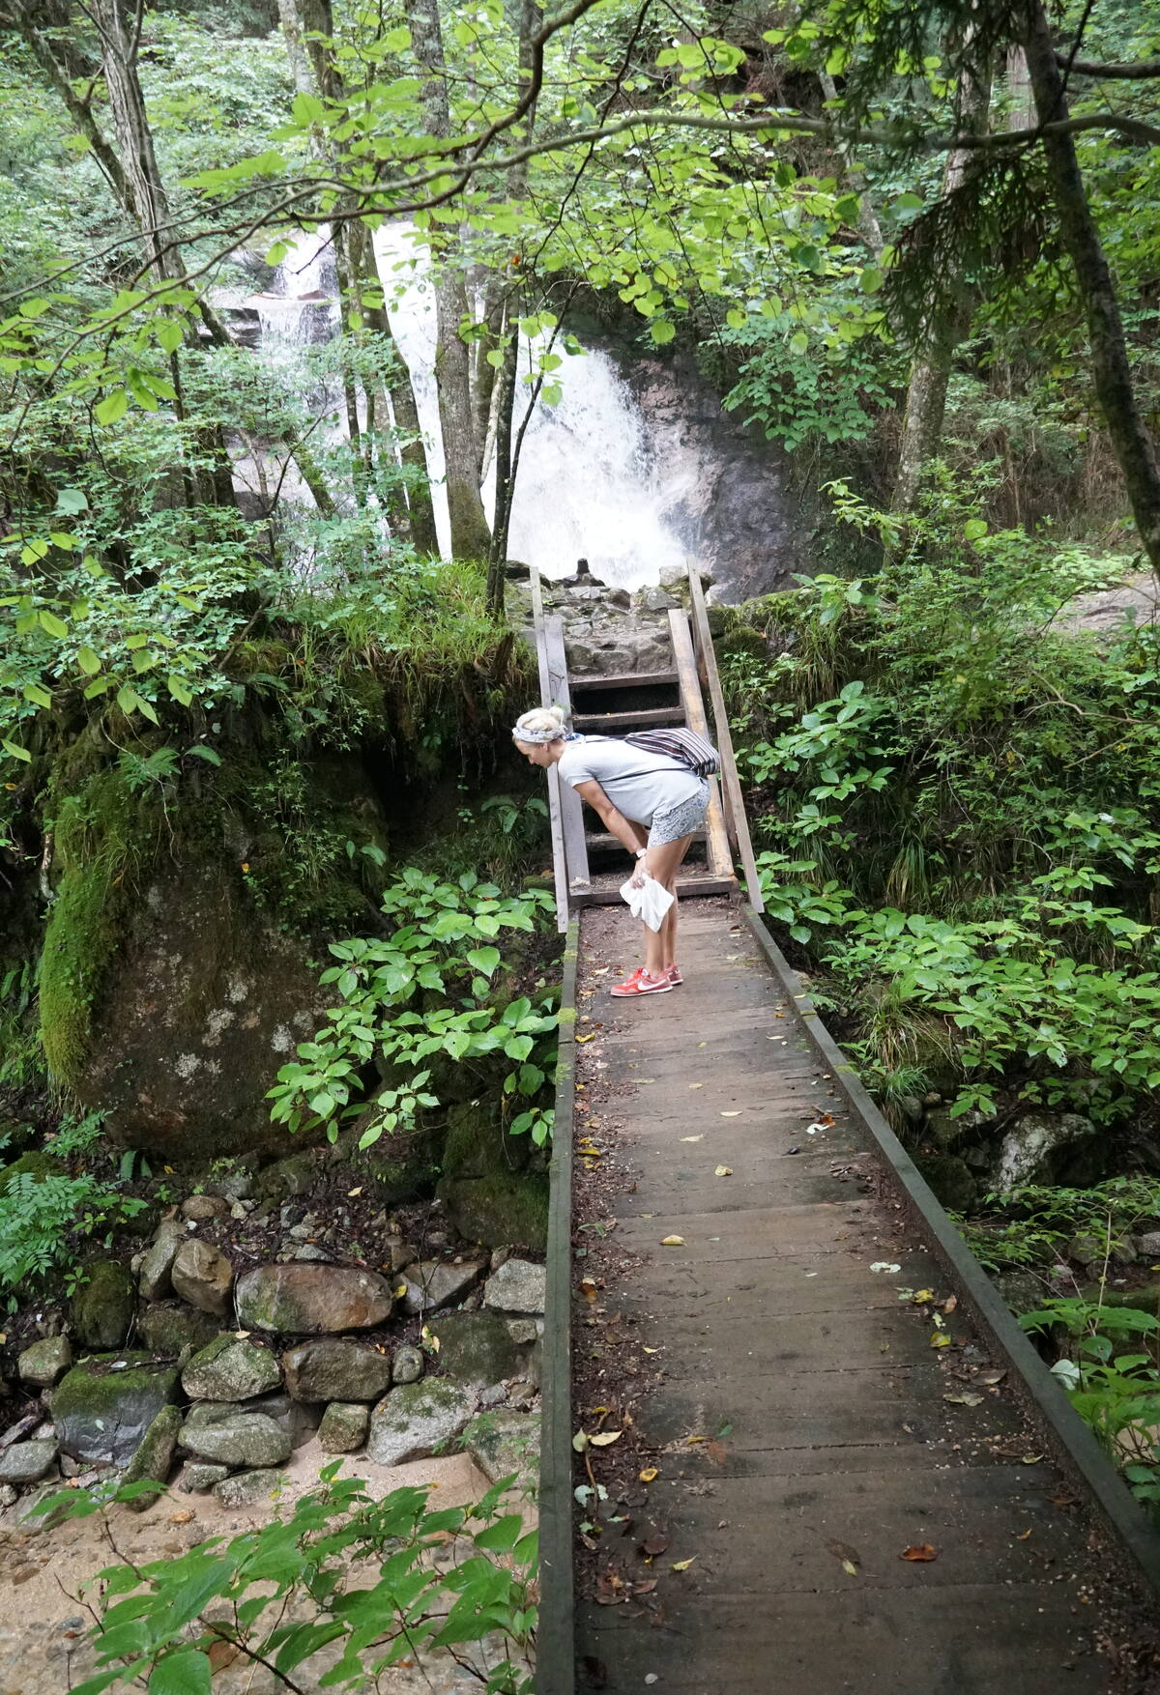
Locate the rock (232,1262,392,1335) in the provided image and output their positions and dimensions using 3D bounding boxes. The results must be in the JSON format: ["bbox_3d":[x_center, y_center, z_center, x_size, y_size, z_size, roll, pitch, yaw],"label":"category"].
[{"bbox_3d":[-1.122,1.907,6.750,0.650,0.280,0.380,0,7,0],"label":"rock"}]

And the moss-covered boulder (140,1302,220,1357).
[{"bbox_3d":[-1.689,2.040,6.750,0.350,0.240,0.320,0,7,0],"label":"moss-covered boulder"}]

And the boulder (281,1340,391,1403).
[{"bbox_3d":[-1.035,2.234,6.800,0.460,0.250,0.340,-4,8,-13],"label":"boulder"}]

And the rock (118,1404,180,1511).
[{"bbox_3d":[-1.738,2.461,6.430,0.240,0.390,0.270,-4,8,-13],"label":"rock"}]

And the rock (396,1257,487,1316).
[{"bbox_3d":[-0.613,1.952,7.080,0.380,0.220,0.290,-4,8,-13],"label":"rock"}]

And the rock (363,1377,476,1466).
[{"bbox_3d":[-0.678,2.444,6.770,0.450,0.330,0.370,-4,8,-13],"label":"rock"}]

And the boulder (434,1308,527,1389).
[{"bbox_3d":[-0.405,2.079,6.600,0.380,0.280,0.360,0,7,0],"label":"boulder"}]

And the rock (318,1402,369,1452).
[{"bbox_3d":[-0.942,2.311,6.350,0.200,0.180,0.200,0,7,0],"label":"rock"}]

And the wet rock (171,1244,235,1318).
[{"bbox_3d":[-1.618,1.854,6.850,0.260,0.270,0.270,0,7,0],"label":"wet rock"}]

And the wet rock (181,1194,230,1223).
[{"bbox_3d":[-1.691,1.632,7.200,0.220,0.130,0.180,-4,8,-13],"label":"wet rock"}]

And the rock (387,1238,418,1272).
[{"bbox_3d":[-0.796,1.828,7.150,0.140,0.140,0.130,-4,8,-13],"label":"rock"}]

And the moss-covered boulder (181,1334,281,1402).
[{"bbox_3d":[-1.479,2.204,6.750,0.420,0.280,0.340,-4,8,-13],"label":"moss-covered boulder"}]

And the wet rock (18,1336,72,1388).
[{"bbox_3d":[-2.198,2.113,6.550,0.210,0.190,0.210,0,7,0],"label":"wet rock"}]

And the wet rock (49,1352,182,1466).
[{"bbox_3d":[-1.878,2.273,6.450,0.500,0.380,0.420,0,7,0],"label":"wet rock"}]

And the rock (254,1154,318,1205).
[{"bbox_3d":[-1.348,1.521,7.300,0.290,0.220,0.270,0,7,0],"label":"rock"}]

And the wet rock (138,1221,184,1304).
[{"bbox_3d":[-1.825,1.810,6.950,0.200,0.300,0.280,0,7,0],"label":"wet rock"}]

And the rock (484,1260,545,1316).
[{"bbox_3d":[-0.267,1.878,6.800,0.280,0.220,0.270,0,7,0],"label":"rock"}]

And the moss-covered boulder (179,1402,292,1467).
[{"bbox_3d":[-1.429,2.433,6.600,0.470,0.230,0.340,-4,8,-13],"label":"moss-covered boulder"}]

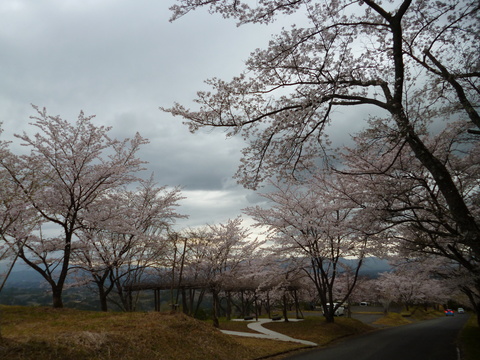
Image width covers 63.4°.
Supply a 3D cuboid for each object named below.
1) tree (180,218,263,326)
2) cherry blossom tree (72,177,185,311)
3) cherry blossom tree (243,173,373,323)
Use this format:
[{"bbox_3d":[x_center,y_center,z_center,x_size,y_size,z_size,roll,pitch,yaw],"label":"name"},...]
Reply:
[{"bbox_3d":[-1.120,5.440,23.330,4.830,6.310,4.590,0,-15,0],"label":"tree"},{"bbox_3d":[-6.680,3.620,23.040,6.510,7.950,6.190,0,-15,0],"label":"cherry blossom tree"},{"bbox_3d":[4.610,4.460,26.280,8.360,9.760,7.940,0,-15,0],"label":"cherry blossom tree"}]

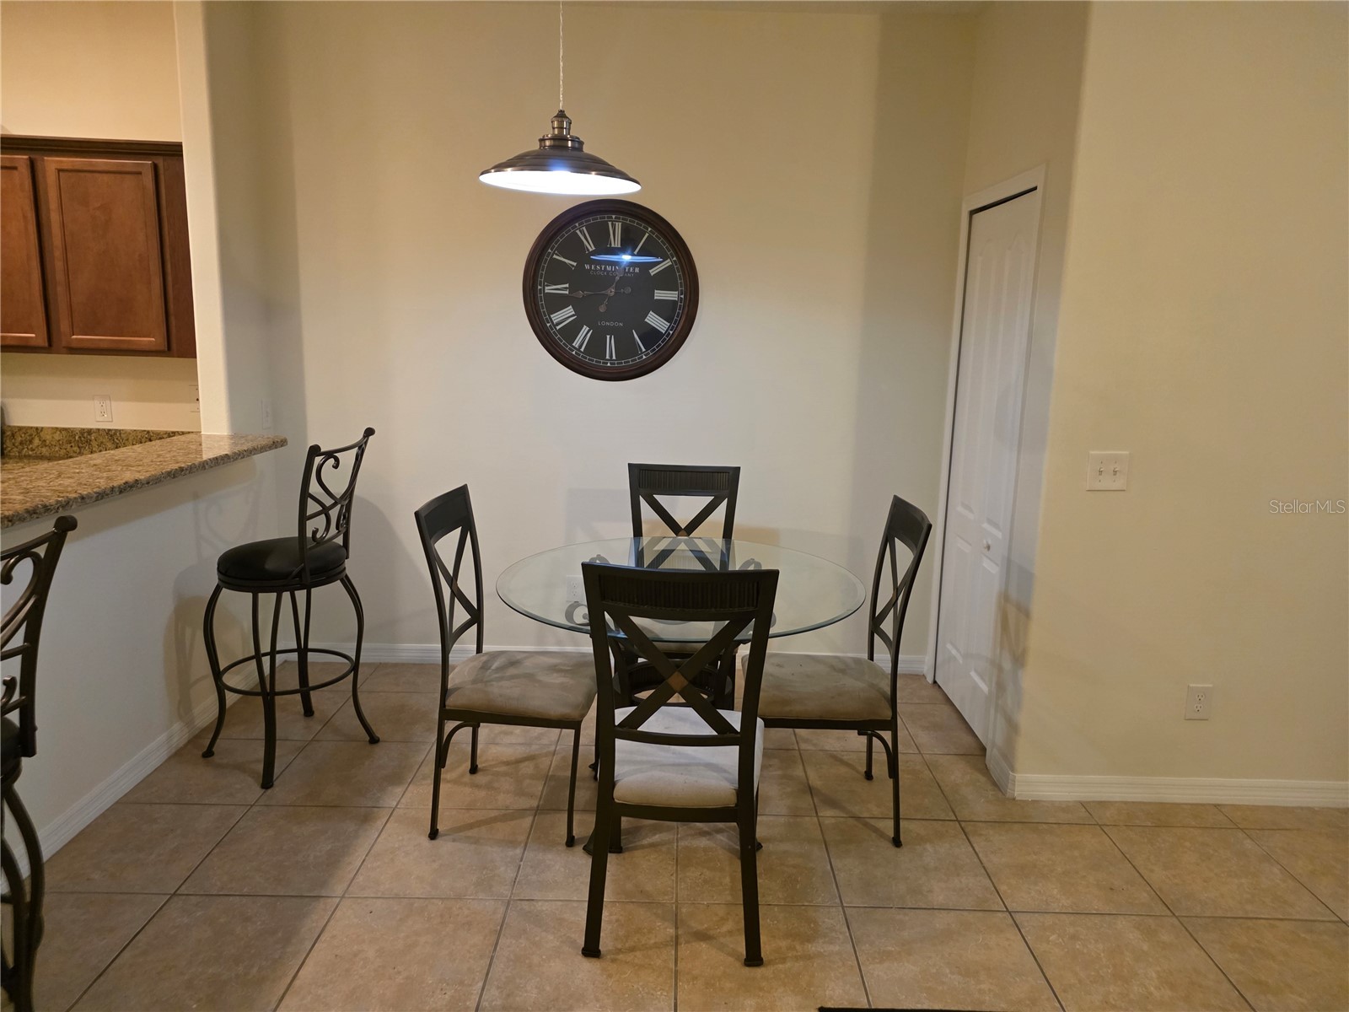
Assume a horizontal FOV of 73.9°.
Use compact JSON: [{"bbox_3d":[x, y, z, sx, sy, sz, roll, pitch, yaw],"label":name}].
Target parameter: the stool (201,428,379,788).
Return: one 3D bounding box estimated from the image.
[{"bbox_3d":[-1.402,0.324,3.198,0.600,1.170,0.600,2,12,3],"label":"stool"}]

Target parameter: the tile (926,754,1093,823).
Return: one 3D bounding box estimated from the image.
[{"bbox_3d":[1.152,0.983,3.125,0.455,0.010,0.455,1,12,0],"label":"tile"}]

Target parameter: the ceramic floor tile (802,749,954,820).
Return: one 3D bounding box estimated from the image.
[{"bbox_3d":[0.699,0.979,3.148,0.455,0.010,0.455,1,12,0],"label":"ceramic floor tile"}]

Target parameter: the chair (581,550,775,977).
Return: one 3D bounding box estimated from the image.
[{"bbox_3d":[0.016,0.588,2.377,0.455,1.020,0.510,2,12,3],"label":"chair"}]

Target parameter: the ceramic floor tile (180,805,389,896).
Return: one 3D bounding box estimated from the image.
[{"bbox_3d":[-1.144,1.033,2.707,0.455,0.010,0.455,1,12,0],"label":"ceramic floor tile"}]

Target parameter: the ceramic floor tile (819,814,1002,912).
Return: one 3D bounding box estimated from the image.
[{"bbox_3d":[0.695,1.072,2.697,0.455,0.010,0.455,1,12,0],"label":"ceramic floor tile"}]

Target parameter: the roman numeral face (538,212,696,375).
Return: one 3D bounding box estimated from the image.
[{"bbox_3d":[-0.257,-0.890,3.738,0.660,0.660,0.020,1,12,0],"label":"roman numeral face"}]

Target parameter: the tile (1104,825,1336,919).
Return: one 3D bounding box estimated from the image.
[{"bbox_3d":[1.615,1.091,2.693,0.455,0.010,0.455,1,12,0],"label":"tile"}]

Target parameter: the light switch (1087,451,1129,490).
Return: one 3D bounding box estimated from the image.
[{"bbox_3d":[1.367,-0.108,2.829,0.123,0.125,0.017,1,12,0],"label":"light switch"}]

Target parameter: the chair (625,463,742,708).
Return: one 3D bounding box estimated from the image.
[{"bbox_3d":[0.030,0.387,3.362,0.455,1.015,0.510,1,12,0],"label":"chair"}]

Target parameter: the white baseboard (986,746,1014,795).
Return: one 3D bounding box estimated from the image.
[{"bbox_3d":[1.143,0.931,3.126,0.020,0.092,0.200,1,12,0],"label":"white baseboard"}]

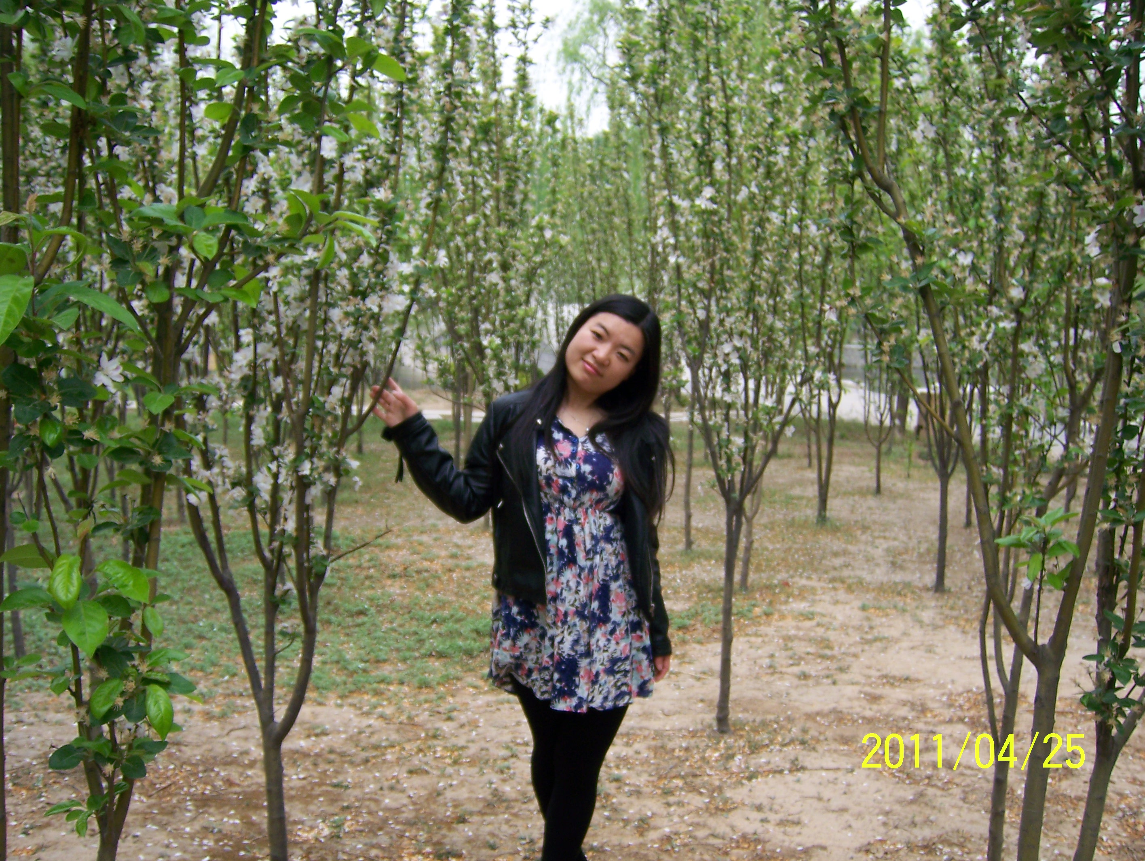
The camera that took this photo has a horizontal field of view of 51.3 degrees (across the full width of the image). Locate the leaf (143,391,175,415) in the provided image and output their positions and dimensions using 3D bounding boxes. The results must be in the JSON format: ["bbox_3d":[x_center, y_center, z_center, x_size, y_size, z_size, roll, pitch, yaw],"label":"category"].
[{"bbox_3d":[-0.710,-0.047,2.050,0.057,0.040,0.030,-1,5,-19],"label":"leaf"}]

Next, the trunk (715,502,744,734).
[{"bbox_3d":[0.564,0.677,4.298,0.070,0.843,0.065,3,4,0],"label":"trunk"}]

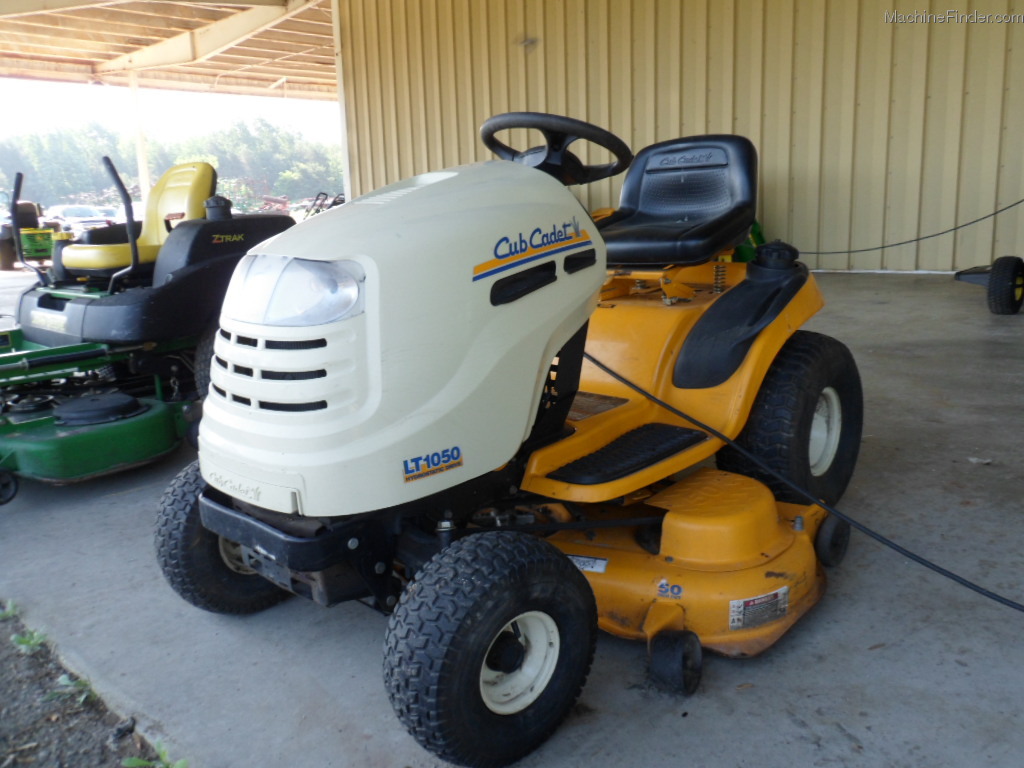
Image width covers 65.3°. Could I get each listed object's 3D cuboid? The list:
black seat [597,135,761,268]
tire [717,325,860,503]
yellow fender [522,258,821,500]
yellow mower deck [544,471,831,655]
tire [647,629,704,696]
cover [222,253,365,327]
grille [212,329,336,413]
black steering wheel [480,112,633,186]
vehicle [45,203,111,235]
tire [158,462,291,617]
[{"bbox_3d":[0.448,-0.513,2.275,0.460,0.355,0.410,10,18,40],"label":"black seat"},{"bbox_3d":[0.778,0.118,2.213,0.220,0.518,0.518,10,18,40],"label":"tire"},{"bbox_3d":[0.254,-0.110,2.133,0.840,0.390,1.250,10,18,40],"label":"yellow fender"},{"bbox_3d":[0.080,0.290,2.013,1.310,0.220,0.740,10,18,40],"label":"yellow mower deck"},{"bbox_3d":[0.306,0.515,1.489,0.055,0.113,0.113,10,18,40],"label":"tire"},{"bbox_3d":[-0.407,-0.161,1.358,0.385,0.130,0.110,10,18,40],"label":"cover"},{"bbox_3d":[-0.431,-0.028,1.358,0.310,0.130,0.080,10,18,40],"label":"grille"},{"bbox_3d":[0.096,-0.529,1.865,0.358,0.085,0.358,12,-2,0],"label":"black steering wheel"},{"bbox_3d":[-14.688,-5.324,27.000,1.800,1.480,4.500,-5,14,-14],"label":"vehicle"},{"bbox_3d":[-0.607,0.329,1.824,0.375,0.375,0.145,-12,17,-37],"label":"tire"}]

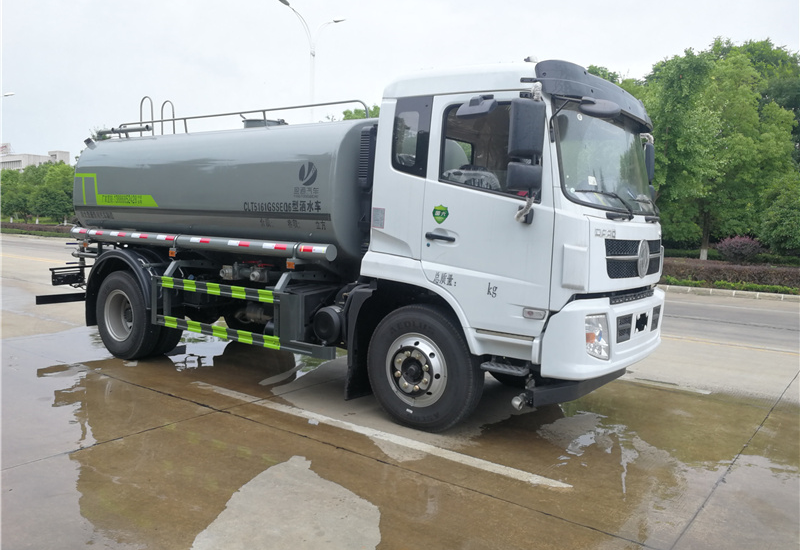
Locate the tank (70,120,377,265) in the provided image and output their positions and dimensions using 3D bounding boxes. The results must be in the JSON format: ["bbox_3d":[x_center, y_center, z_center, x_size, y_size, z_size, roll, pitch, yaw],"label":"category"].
[{"bbox_3d":[-1.624,-0.922,7.438,4.570,1.460,2.220,6,5,35],"label":"tank"}]

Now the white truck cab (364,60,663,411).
[{"bbox_3d":[1.199,-0.408,5.464,1.940,2.440,2.400,6,5,35],"label":"white truck cab"}]

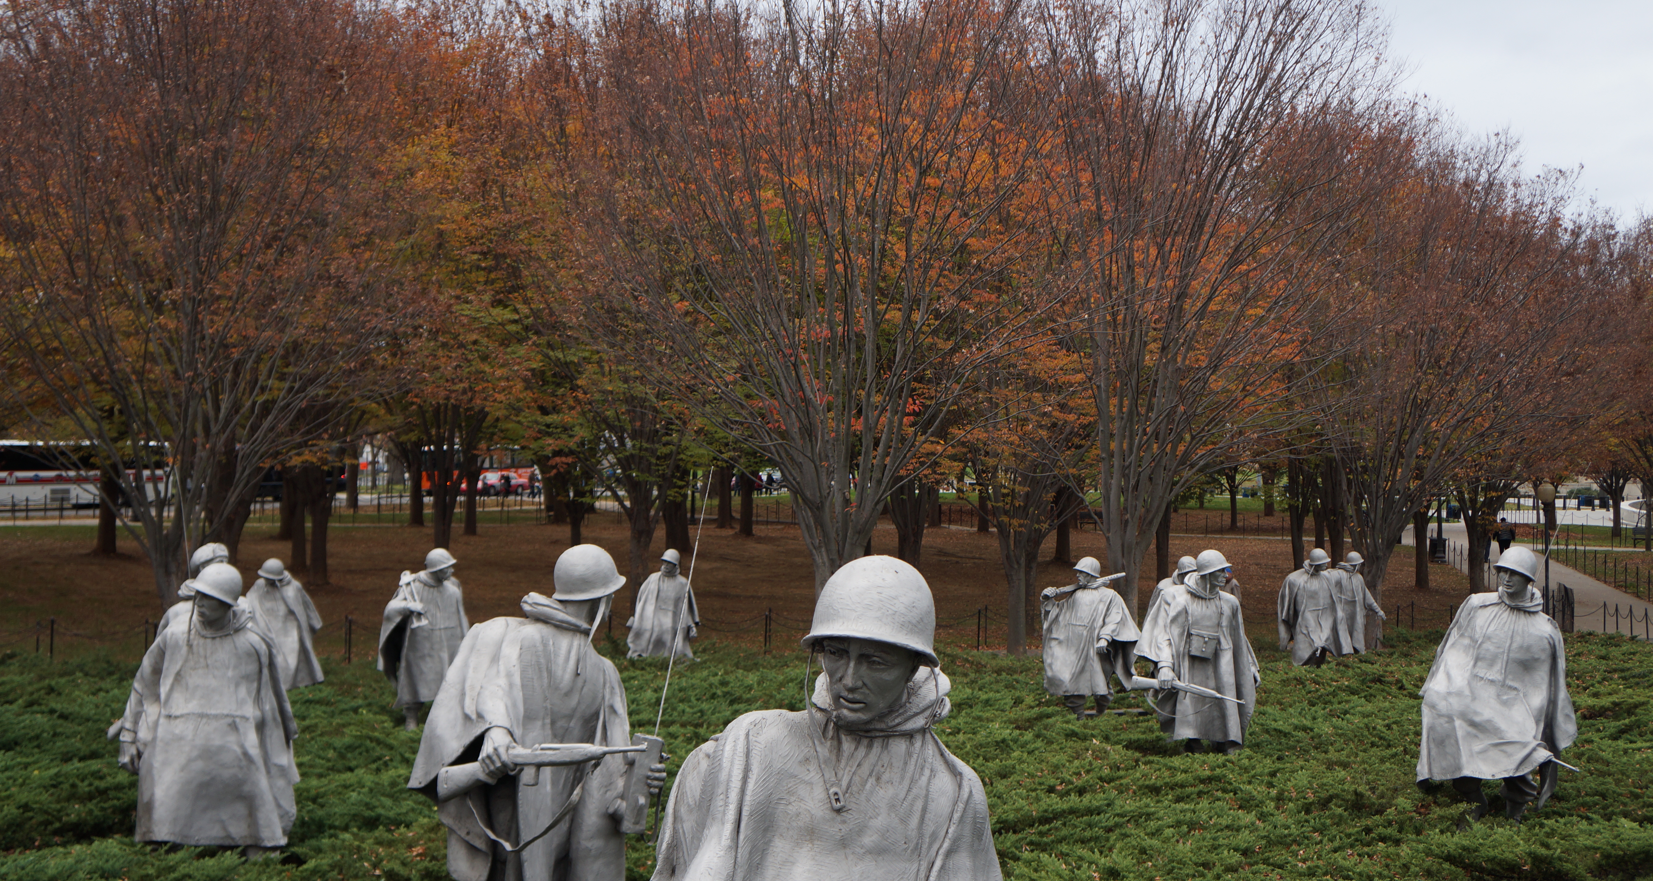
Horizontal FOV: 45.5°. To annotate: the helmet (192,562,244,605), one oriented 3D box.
[{"bbox_3d":[-4.135,0.969,13.400,0.310,0.230,0.360,17,4,37],"label":"helmet"}]

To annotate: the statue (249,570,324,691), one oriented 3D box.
[{"bbox_3d":[-7.376,2.551,26.800,0.970,1.700,0.750,-1,-2,20],"label":"statue"}]

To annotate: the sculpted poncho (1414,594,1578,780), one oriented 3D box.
[{"bbox_3d":[5.158,1.895,15.200,1.150,1.480,0.800,-1,-2,23],"label":"sculpted poncho"}]

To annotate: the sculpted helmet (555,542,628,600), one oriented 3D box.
[{"bbox_3d":[-1.105,0.611,9.200,0.360,0.230,0.310,-16,10,-29],"label":"sculpted helmet"}]

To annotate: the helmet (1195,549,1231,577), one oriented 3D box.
[{"bbox_3d":[3.894,1.230,19.900,0.350,0.245,0.300,-17,-12,33],"label":"helmet"}]

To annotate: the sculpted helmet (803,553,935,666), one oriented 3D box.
[{"bbox_3d":[0.101,0.393,4.600,0.310,0.230,0.350,10,5,27],"label":"sculpted helmet"}]

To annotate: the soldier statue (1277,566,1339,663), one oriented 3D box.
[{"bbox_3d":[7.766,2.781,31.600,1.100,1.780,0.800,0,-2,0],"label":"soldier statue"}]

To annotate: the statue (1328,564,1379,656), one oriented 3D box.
[{"bbox_3d":[9.887,3.142,36.800,1.050,1.780,0.750,0,-2,-6],"label":"statue"}]

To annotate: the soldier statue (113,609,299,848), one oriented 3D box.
[{"bbox_3d":[-4.201,1.907,13.400,1.180,1.800,0.780,0,-2,-6],"label":"soldier statue"}]

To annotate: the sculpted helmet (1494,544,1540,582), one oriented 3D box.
[{"bbox_3d":[5.322,0.945,15.200,0.345,0.245,0.300,21,-16,-41],"label":"sculpted helmet"}]

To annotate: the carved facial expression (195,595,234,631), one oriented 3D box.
[{"bbox_3d":[-4.111,1.157,13.250,0.210,0.260,0.210,-2,-3,40],"label":"carved facial expression"}]

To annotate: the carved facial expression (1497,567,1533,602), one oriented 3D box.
[{"bbox_3d":[5.285,1.105,15.150,0.200,0.270,0.220,2,-3,-43],"label":"carved facial expression"}]

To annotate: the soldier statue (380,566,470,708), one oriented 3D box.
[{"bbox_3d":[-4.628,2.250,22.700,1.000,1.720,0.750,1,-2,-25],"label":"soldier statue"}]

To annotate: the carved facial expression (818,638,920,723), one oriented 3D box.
[{"bbox_3d":[0.093,0.549,4.520,0.195,0.210,0.150,9,8,27],"label":"carved facial expression"}]

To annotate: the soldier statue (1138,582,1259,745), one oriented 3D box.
[{"bbox_3d":[3.745,2.207,19.900,1.150,1.830,0.800,0,-2,-10],"label":"soldier statue"}]

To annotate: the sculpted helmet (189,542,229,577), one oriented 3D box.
[{"bbox_3d":[-5.313,1.040,17.000,0.330,0.230,0.290,-7,0,12],"label":"sculpted helmet"}]

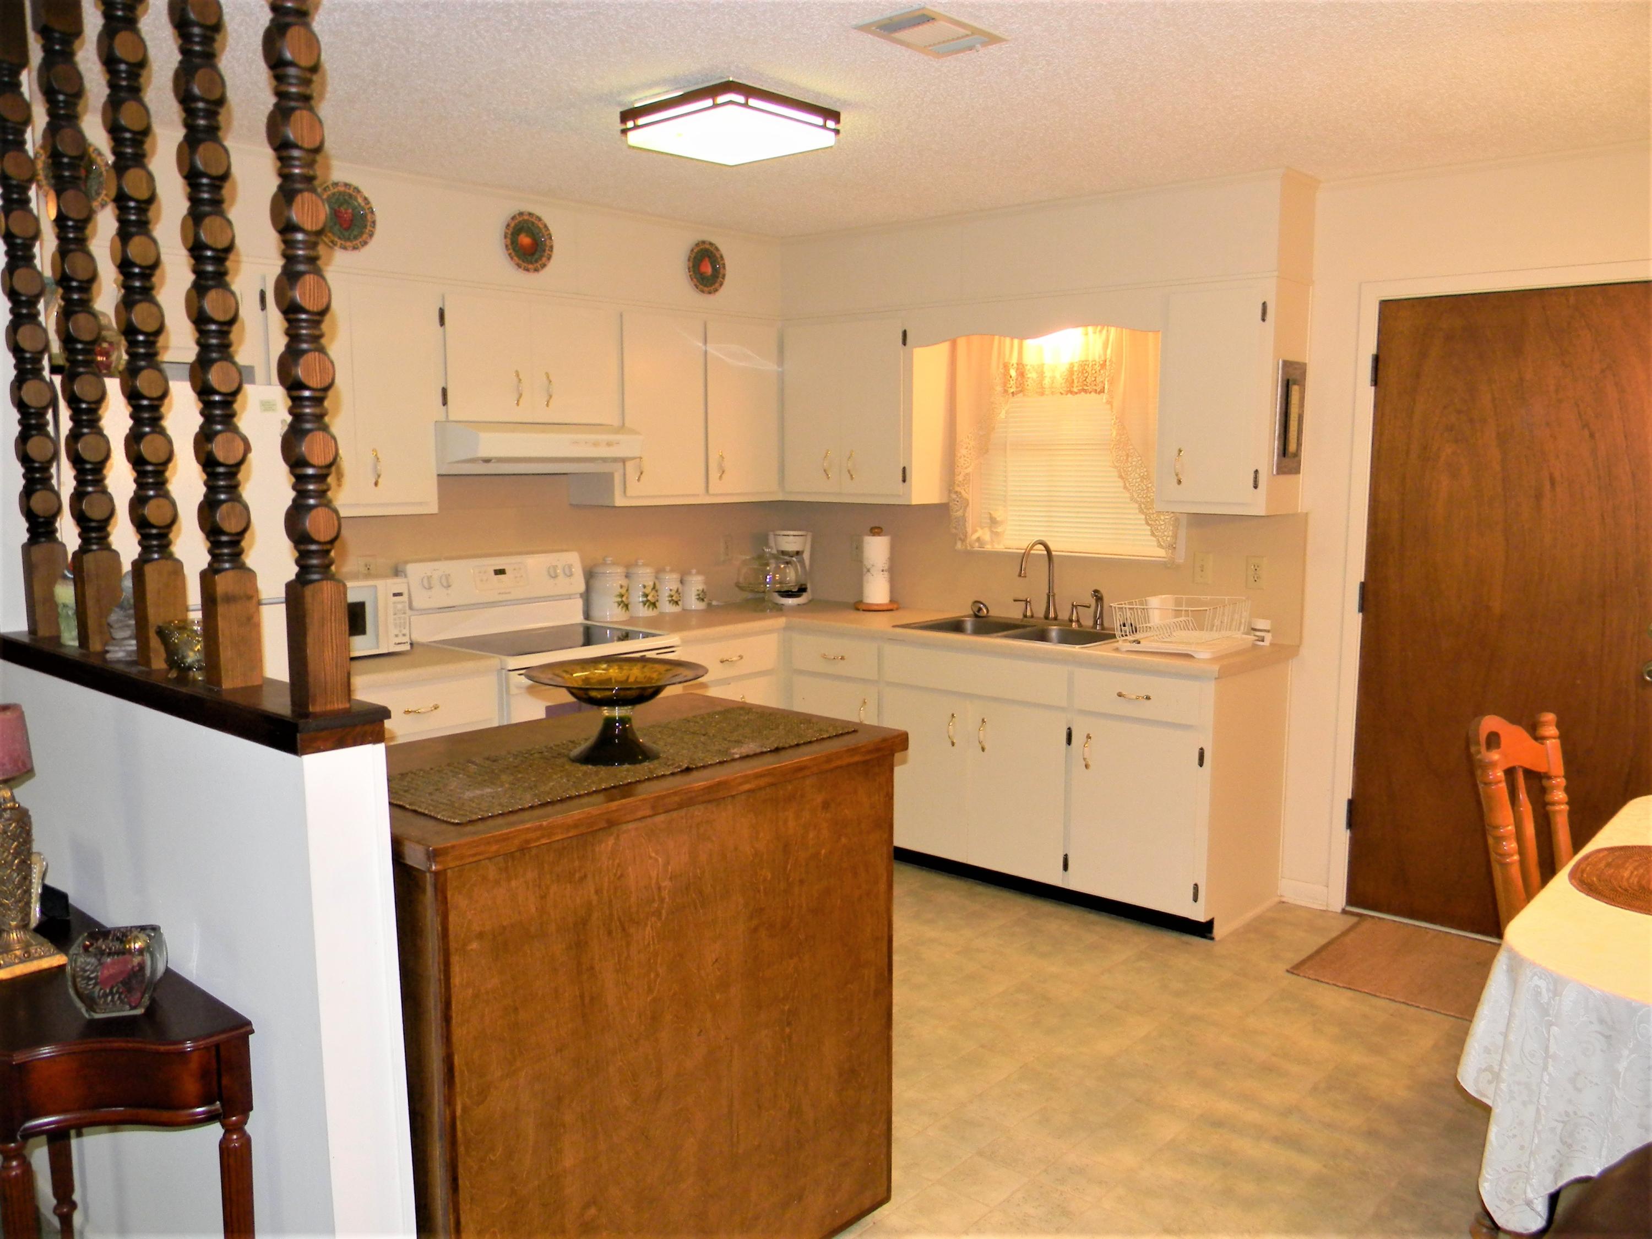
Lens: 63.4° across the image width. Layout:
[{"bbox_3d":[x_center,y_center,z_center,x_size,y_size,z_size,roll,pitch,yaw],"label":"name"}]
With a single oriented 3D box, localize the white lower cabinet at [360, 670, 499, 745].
[{"bbox_3d":[-1.473,0.592,4.340,0.615,0.869,0.570,6,9,41],"label":"white lower cabinet"}]

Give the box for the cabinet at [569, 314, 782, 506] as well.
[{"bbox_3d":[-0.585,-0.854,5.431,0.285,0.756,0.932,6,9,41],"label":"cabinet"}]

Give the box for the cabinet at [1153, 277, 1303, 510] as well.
[{"bbox_3d":[1.365,-0.735,4.497,0.393,0.753,0.285,6,9,41],"label":"cabinet"}]

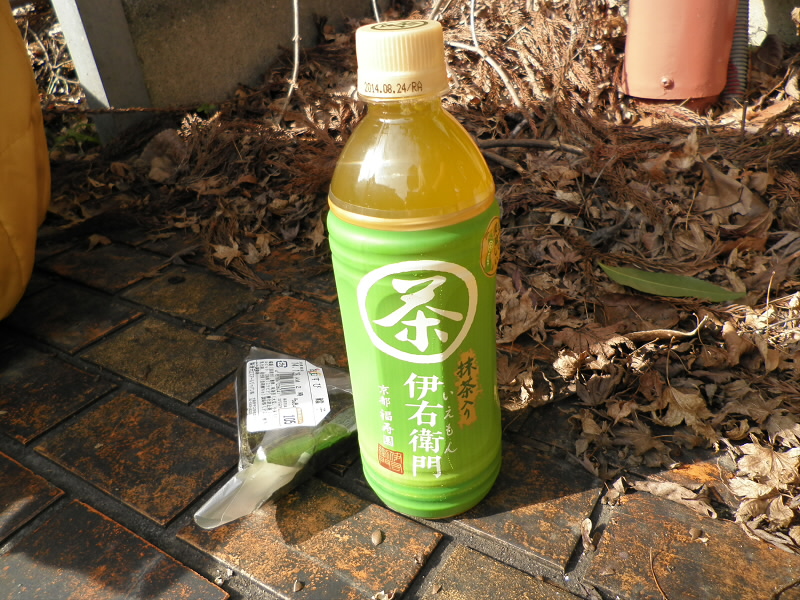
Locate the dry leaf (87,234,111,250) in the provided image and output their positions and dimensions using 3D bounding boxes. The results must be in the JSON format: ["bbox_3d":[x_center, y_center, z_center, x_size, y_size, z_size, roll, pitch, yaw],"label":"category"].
[{"bbox_3d":[-0.292,-0.056,0.605,0.021,0.008,0.017,-5,49,0],"label":"dry leaf"}]

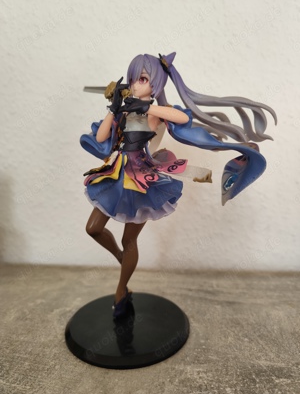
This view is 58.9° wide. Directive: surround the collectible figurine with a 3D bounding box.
[{"bbox_3d":[0.011,-0.006,0.244,0.175,0.234,0.117,4,7,33],"label":"collectible figurine"}]

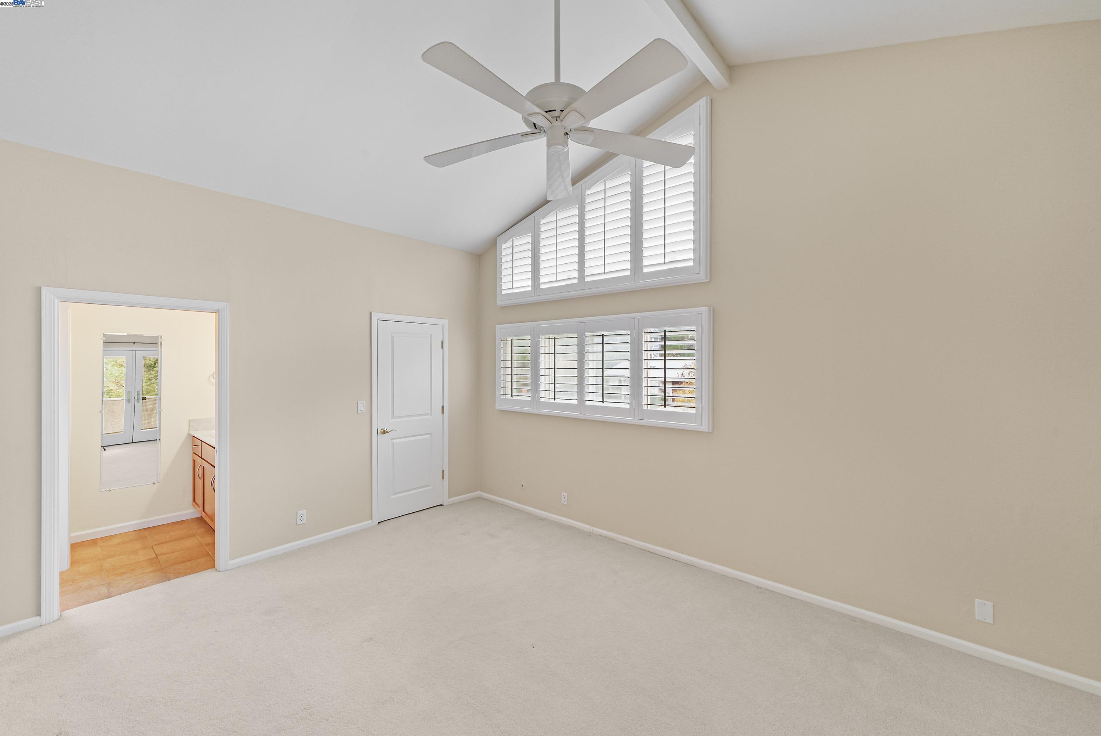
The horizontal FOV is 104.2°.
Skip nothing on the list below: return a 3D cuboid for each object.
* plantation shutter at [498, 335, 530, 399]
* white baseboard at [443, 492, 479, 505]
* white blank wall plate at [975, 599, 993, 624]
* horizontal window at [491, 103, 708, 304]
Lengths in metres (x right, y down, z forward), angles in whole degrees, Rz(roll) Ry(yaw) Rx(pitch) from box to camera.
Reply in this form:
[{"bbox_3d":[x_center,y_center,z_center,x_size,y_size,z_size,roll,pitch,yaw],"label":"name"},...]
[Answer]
[{"bbox_3d":[-0.393,0.003,4.780,0.490,0.690,0.060,0,1,41],"label":"plantation shutter"},{"bbox_3d":[-1.024,1.548,5.066,0.018,0.072,0.470,0,1,41],"label":"white baseboard"},{"bbox_3d":[2.416,1.355,2.383,0.070,0.114,0.006,1,1,41],"label":"white blank wall plate"},{"bbox_3d":[0.327,-1.408,4.154,2.450,1.440,0.080,0,1,41],"label":"horizontal window"}]

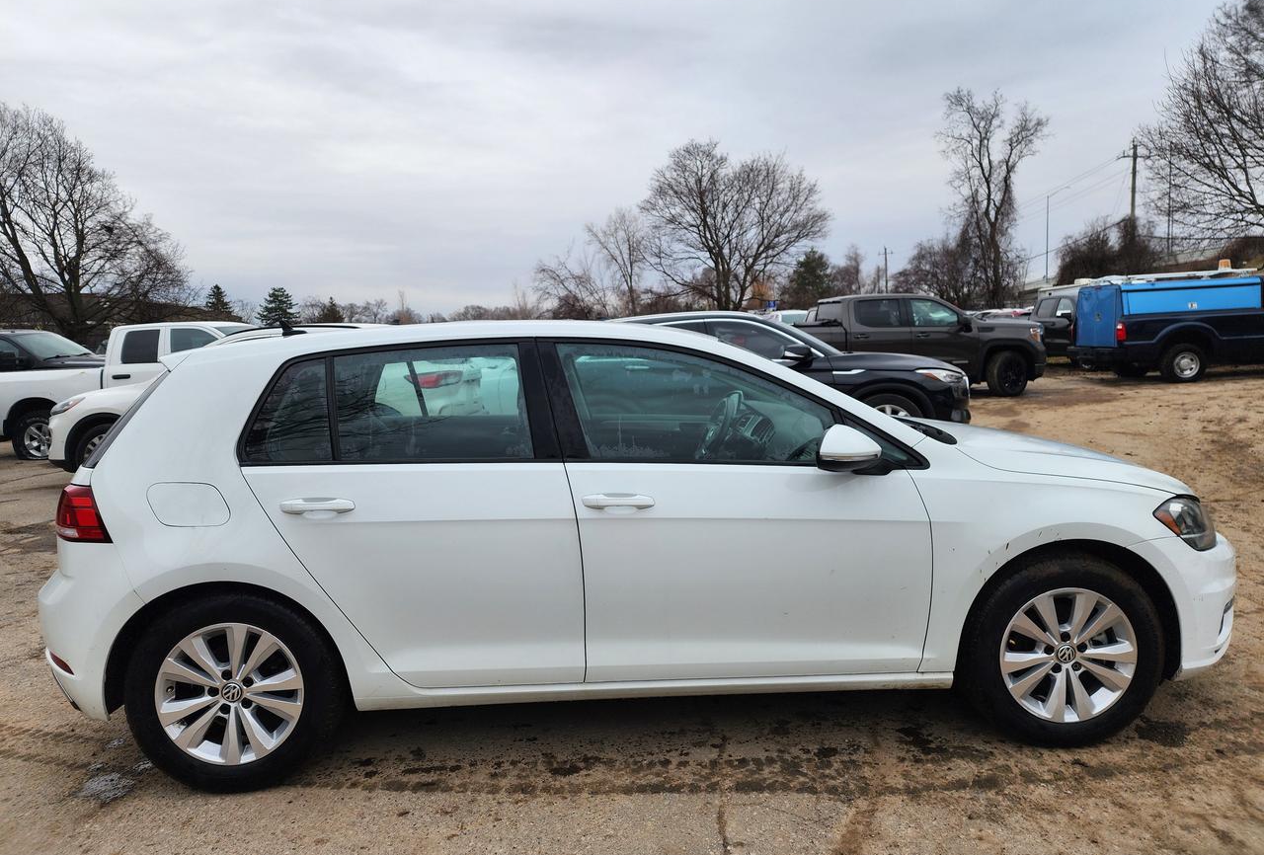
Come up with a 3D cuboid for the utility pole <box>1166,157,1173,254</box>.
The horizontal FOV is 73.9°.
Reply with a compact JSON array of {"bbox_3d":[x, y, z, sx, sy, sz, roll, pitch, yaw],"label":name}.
[{"bbox_3d":[48.225,-19.771,75.456,0.250,9.800,0.250,2,6,32],"label":"utility pole"}]

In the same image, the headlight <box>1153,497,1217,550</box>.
[{"bbox_3d":[1.869,0.312,2.896,0.450,0.200,0.420,-2,6,-3],"label":"headlight"}]

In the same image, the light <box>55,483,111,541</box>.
[{"bbox_3d":[-1.719,0.263,2.611,0.290,0.180,0.260,-2,5,-3],"label":"light"}]

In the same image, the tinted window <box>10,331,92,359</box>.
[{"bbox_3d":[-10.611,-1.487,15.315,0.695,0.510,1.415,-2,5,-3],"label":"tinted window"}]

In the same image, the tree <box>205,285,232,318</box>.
[{"bbox_3d":[-46.746,-11.492,95.000,4.800,9.520,4.800,-2,6,0],"label":"tree"}]

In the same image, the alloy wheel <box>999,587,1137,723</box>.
[{"bbox_3d":[1.396,0.723,2.779,0.445,0.445,0.190,-2,5,-3],"label":"alloy wheel"}]

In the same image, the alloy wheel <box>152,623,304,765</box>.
[{"bbox_3d":[-1.237,0.813,2.667,0.445,0.445,0.190,-2,5,-3],"label":"alloy wheel"}]

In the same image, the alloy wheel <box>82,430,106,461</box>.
[{"bbox_3d":[-5.409,0.285,8.700,0.470,0.470,0.200,-2,6,-3],"label":"alloy wheel"}]

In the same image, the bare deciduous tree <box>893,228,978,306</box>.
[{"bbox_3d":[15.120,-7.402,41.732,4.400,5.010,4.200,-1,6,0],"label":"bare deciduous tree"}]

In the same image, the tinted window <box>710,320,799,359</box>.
[{"bbox_3d":[1.284,-0.884,8.500,1.000,0.430,0.050,-2,-18,-3],"label":"tinted window"}]

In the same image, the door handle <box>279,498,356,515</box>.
[{"bbox_3d":[-0.935,0.236,2.497,0.225,0.047,0.055,-2,5,-3],"label":"door handle"}]

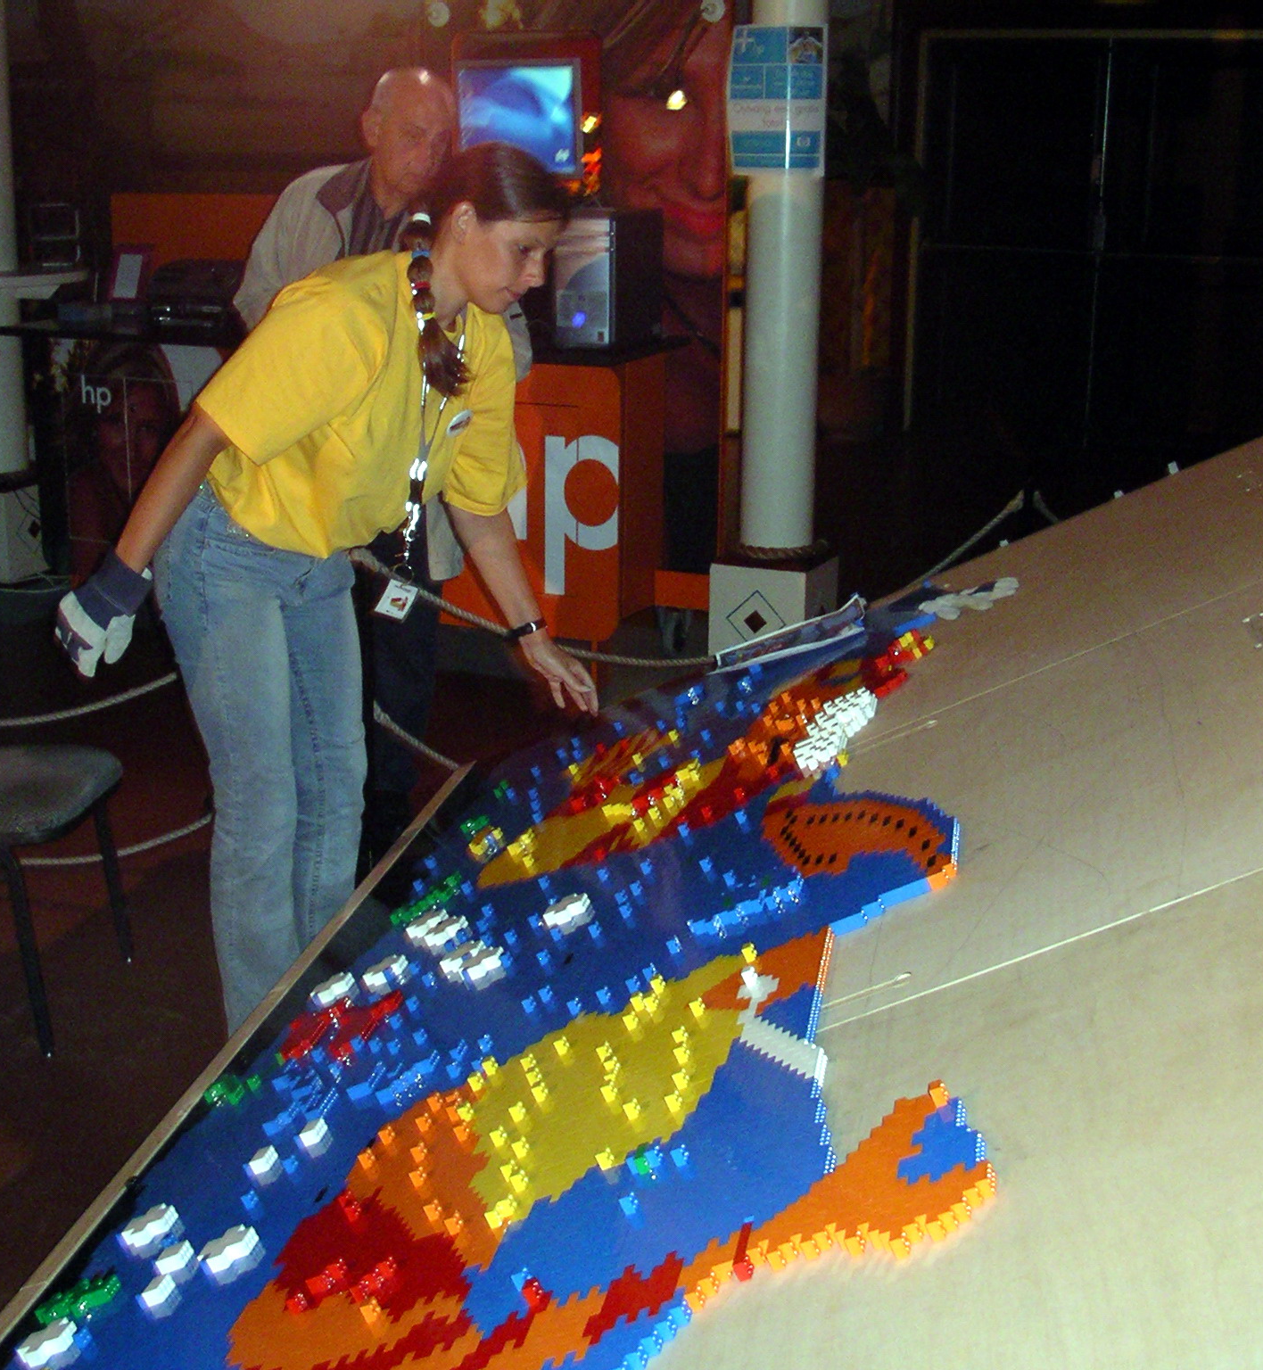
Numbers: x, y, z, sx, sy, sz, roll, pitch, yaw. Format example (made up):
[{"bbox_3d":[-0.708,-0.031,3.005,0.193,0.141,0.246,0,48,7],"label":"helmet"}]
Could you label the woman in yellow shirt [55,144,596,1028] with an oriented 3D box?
[{"bbox_3d":[-0.469,-0.073,3.050,0.680,1.490,0.600,11,17,37],"label":"woman in yellow shirt"}]

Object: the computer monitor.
[{"bbox_3d":[-0.290,-1.544,5.319,0.375,0.315,0.070,6,18,21],"label":"computer monitor"}]

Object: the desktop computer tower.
[{"bbox_3d":[-0.058,-1.198,5.708,0.185,0.375,0.420,5,15,19],"label":"desktop computer tower"}]

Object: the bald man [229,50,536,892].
[{"bbox_3d":[-0.516,-0.427,4.096,0.600,1.680,0.420,-4,15,-19],"label":"bald man"}]

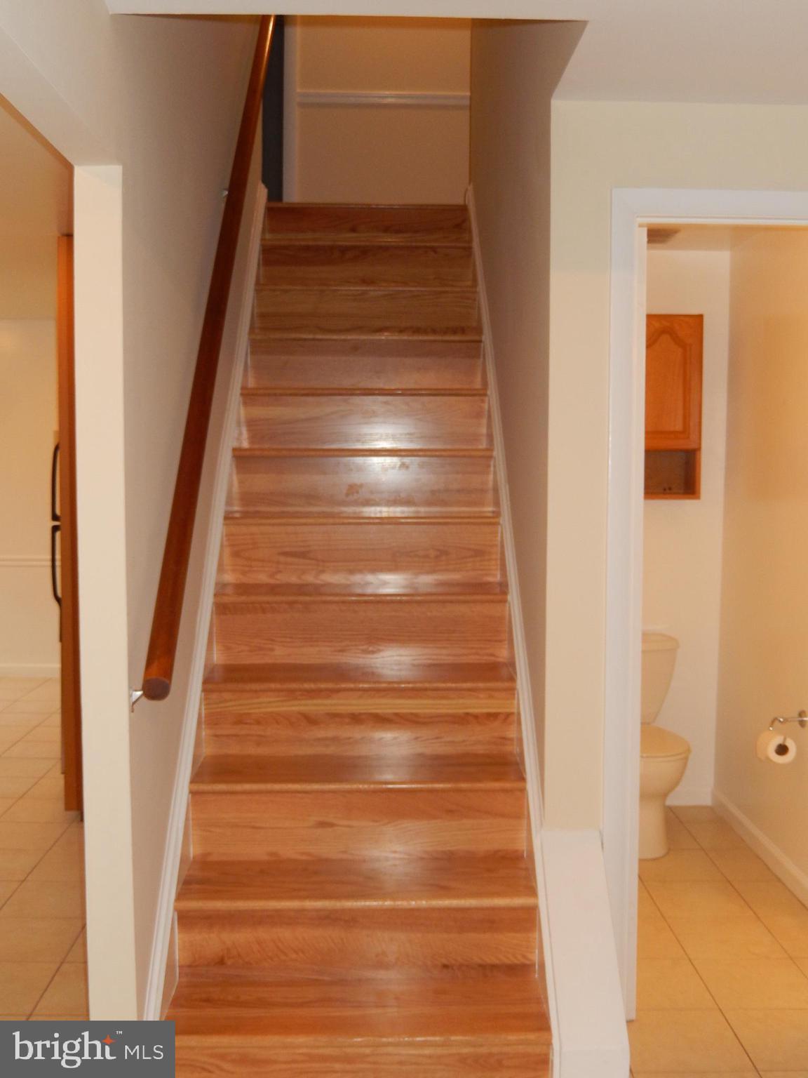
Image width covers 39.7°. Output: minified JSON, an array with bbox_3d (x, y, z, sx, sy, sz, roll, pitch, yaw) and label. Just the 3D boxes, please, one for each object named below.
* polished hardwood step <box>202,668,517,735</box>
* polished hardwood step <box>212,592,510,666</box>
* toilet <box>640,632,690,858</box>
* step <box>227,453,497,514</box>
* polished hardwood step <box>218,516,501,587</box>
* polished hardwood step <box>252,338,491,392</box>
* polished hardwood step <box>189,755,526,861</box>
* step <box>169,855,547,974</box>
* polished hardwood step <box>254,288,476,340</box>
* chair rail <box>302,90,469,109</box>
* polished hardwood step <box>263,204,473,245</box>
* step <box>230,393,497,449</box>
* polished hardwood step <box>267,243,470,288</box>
[{"bbox_3d":[-0.124,0.490,3.249,0.873,0.215,0.245,0,4,-1],"label":"polished hardwood step"},{"bbox_3d":[-0.128,0.261,3.460,0.869,0.214,0.264,0,4,-1],"label":"polished hardwood step"},{"bbox_3d":[0.900,0.780,4.342,0.440,0.752,0.680,0,4,-1],"label":"toilet"},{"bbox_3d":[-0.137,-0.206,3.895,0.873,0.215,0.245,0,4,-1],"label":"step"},{"bbox_3d":[-0.132,0.030,3.676,0.869,0.214,0.264,0,4,-1],"label":"polished hardwood step"},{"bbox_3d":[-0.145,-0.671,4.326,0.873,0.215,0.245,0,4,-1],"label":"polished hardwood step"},{"bbox_3d":[-0.120,0.723,3.029,0.869,0.214,0.264,0,4,-1],"label":"polished hardwood step"},{"bbox_3d":[-0.115,0.955,2.818,0.873,0.215,0.245,0,4,-1],"label":"step"},{"bbox_3d":[-0.148,-0.894,4.537,0.869,0.214,0.264,0,4,-1],"label":"polished hardwood step"},{"bbox_3d":[-0.107,-2.337,5.960,0.918,0.072,0.025,0,4,-1],"label":"chair rail"},{"bbox_3d":[-0.157,-1.356,4.968,0.869,0.214,0.264,0,4,-1],"label":"polished hardwood step"},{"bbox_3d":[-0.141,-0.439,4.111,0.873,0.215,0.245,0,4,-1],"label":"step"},{"bbox_3d":[-0.152,-1.125,4.753,0.869,0.214,0.264,0,4,-1],"label":"polished hardwood step"}]

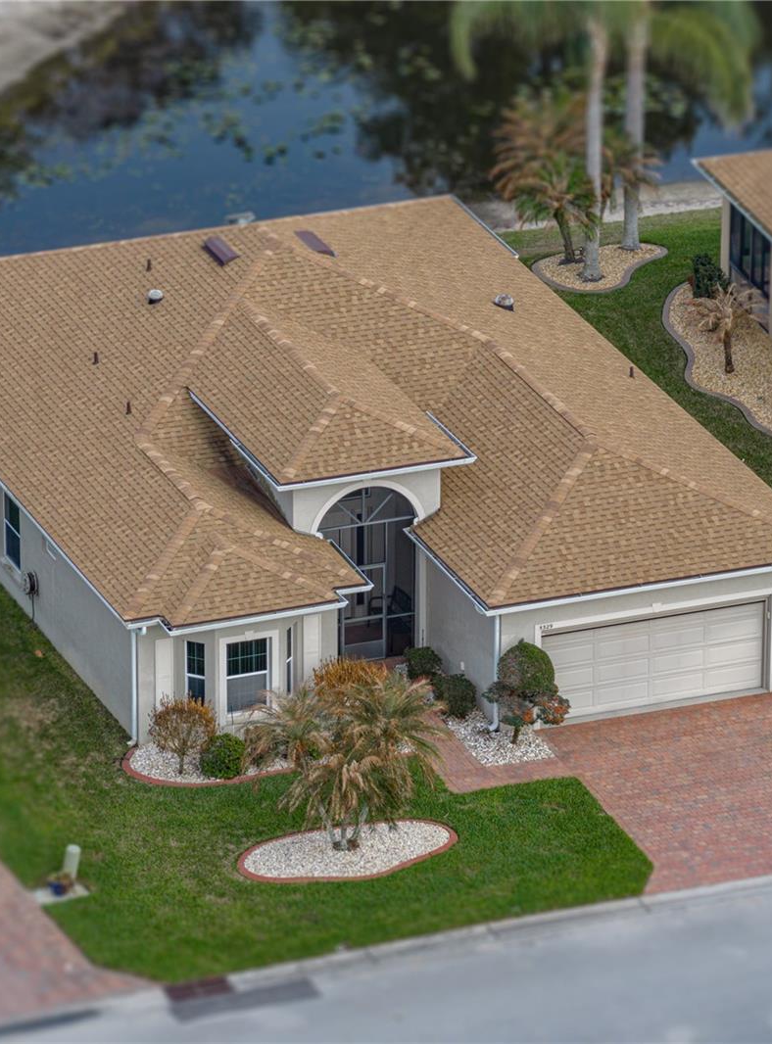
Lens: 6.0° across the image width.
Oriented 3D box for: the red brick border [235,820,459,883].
[{"bbox_3d":[-0.685,6.363,141.668,4.300,0.130,2.350,-9,25,-19],"label":"red brick border"}]

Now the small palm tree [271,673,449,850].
[{"bbox_3d":[-0.657,4.674,141.450,3.200,3.400,3.000,0,24,0],"label":"small palm tree"}]

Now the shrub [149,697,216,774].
[{"bbox_3d":[-3.885,4.091,138.733,1.251,1.546,1.231,0,24,0],"label":"shrub"}]

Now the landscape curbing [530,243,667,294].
[{"bbox_3d":[4.672,-5.774,163.061,2.242,0.138,3.339,14,27,28],"label":"landscape curbing"}]

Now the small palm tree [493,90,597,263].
[{"bbox_3d":[3.867,-7.931,169.789,2.500,3.850,2.400,0,24,0],"label":"small palm tree"}]

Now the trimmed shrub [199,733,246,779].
[{"bbox_3d":[-3.103,4.438,138.810,0.877,0.857,0.877,0,24,0],"label":"trimmed shrub"}]

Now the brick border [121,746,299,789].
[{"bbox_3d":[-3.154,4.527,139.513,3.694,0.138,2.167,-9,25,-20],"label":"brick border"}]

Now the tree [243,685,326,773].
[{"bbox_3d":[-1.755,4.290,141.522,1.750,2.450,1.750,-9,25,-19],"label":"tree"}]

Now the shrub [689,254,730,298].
[{"bbox_3d":[7.463,-5.709,168.307,0.850,0.950,0.800,0,24,0],"label":"shrub"}]

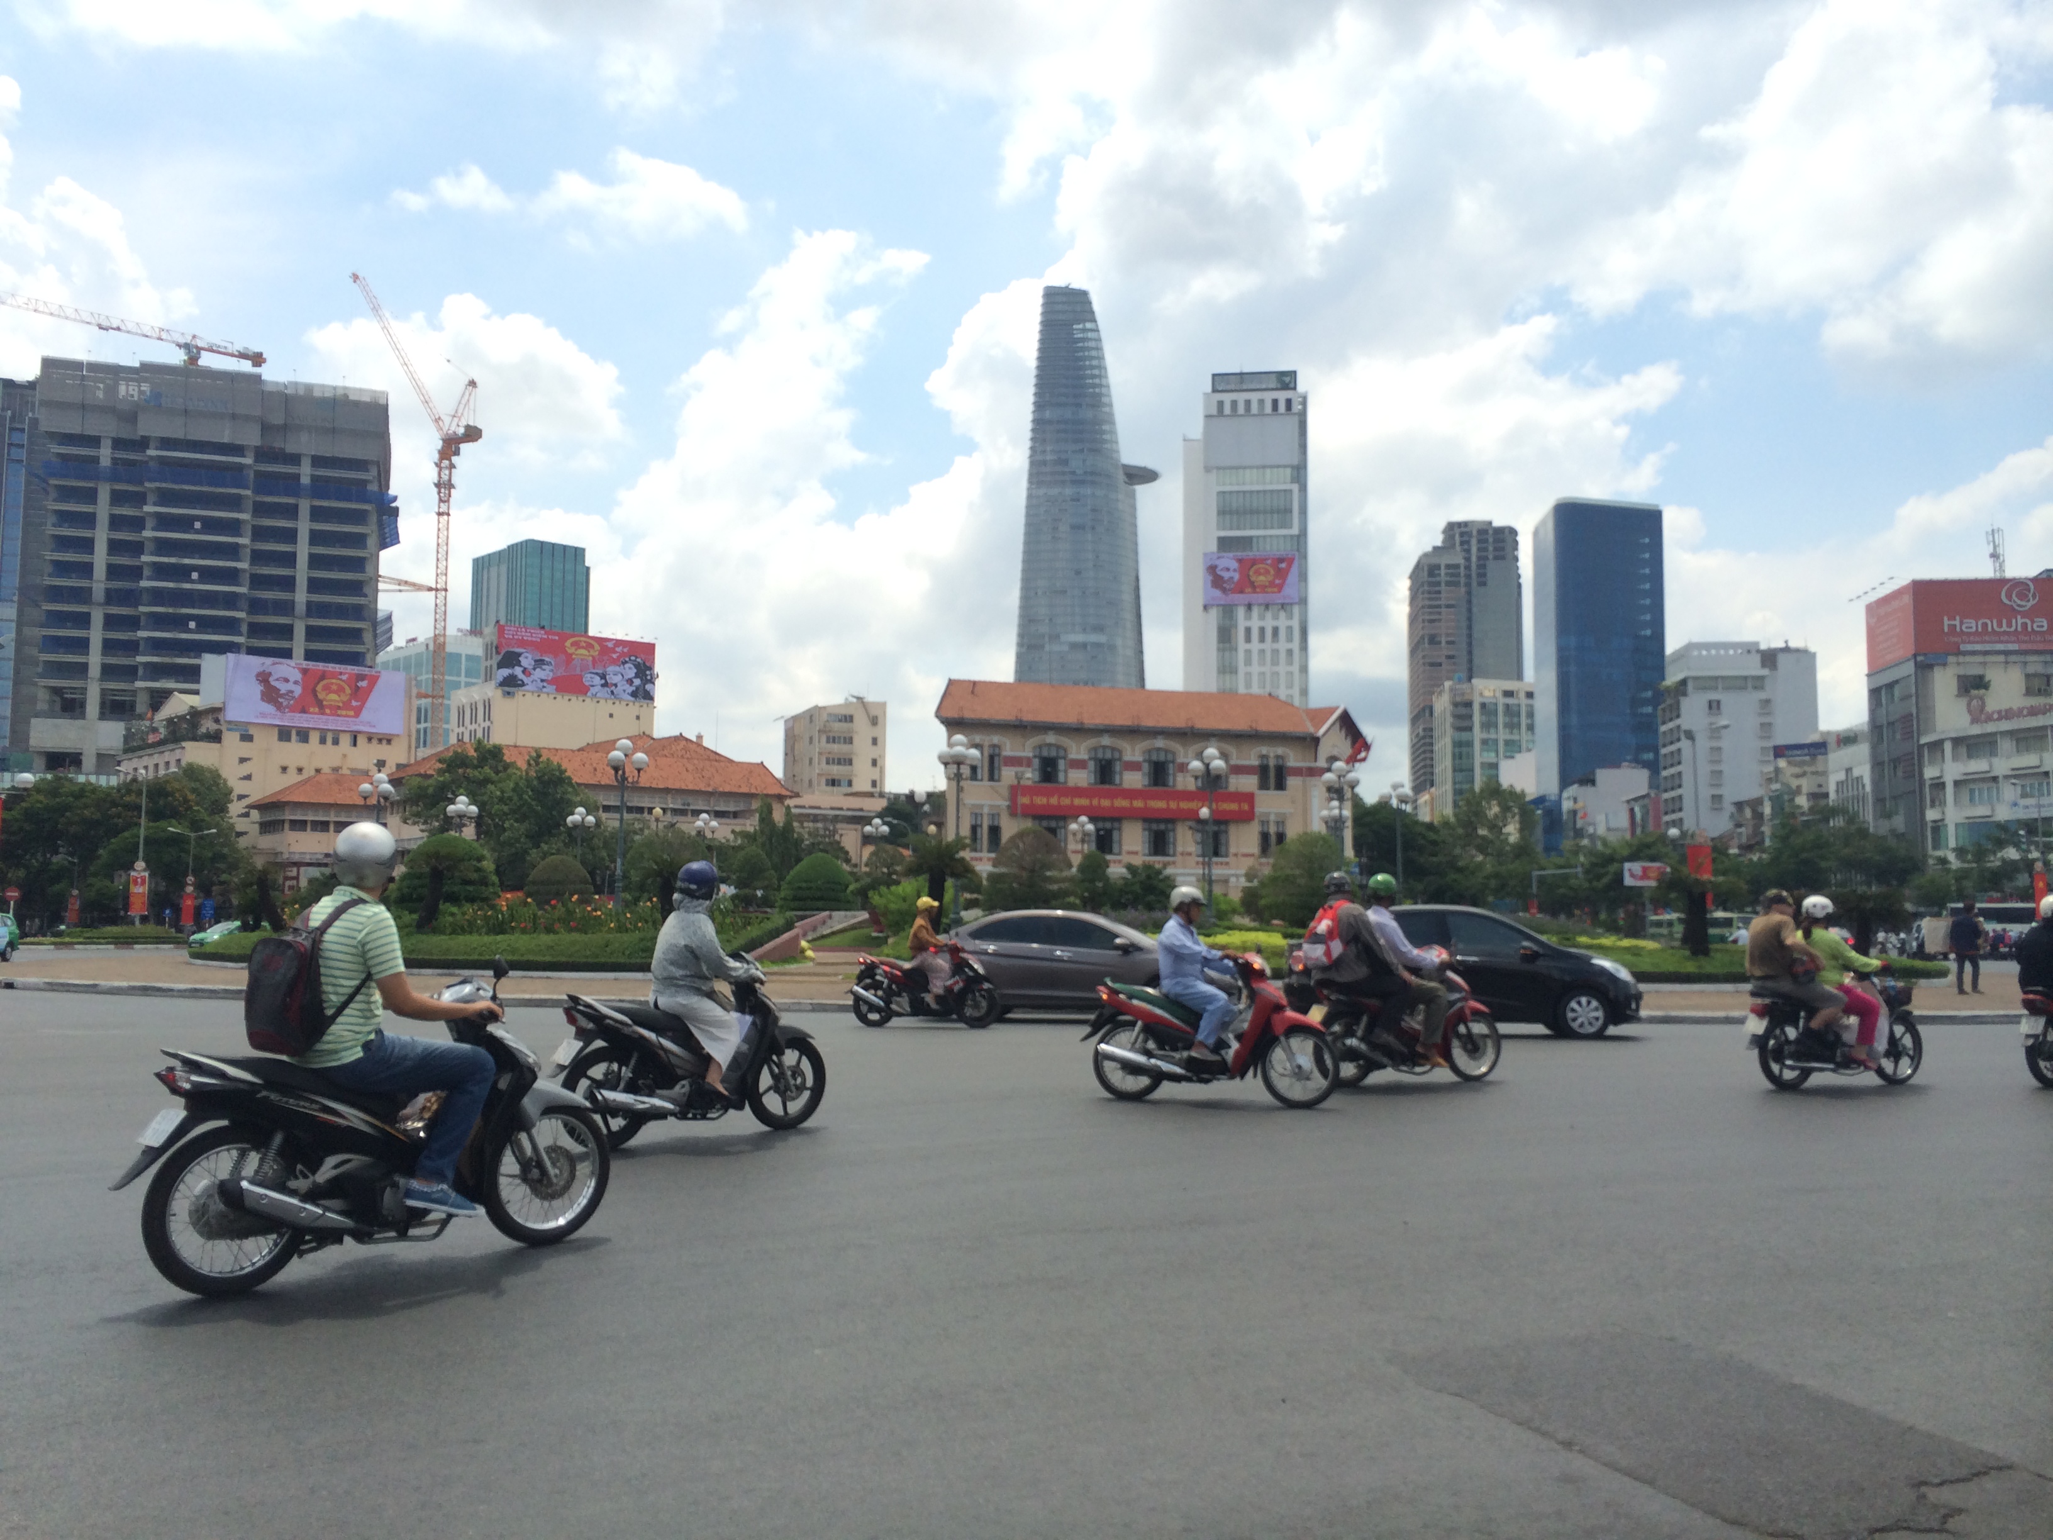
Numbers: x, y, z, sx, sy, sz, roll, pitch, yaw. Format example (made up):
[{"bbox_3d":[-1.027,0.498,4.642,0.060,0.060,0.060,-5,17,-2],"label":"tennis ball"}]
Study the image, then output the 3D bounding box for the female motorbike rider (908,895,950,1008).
[{"bbox_3d":[-1.135,2.227,21.486,0.620,1.370,0.500,0,-5,8],"label":"female motorbike rider"}]

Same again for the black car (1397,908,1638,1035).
[{"bbox_3d":[5.065,2.325,20.778,3.850,1.510,1.700,0,-5,3],"label":"black car"}]

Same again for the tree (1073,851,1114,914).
[{"bbox_3d":[2.095,3.609,56.000,1.200,2.250,1.200,0,-5,0],"label":"tree"}]

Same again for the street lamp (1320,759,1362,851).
[{"bbox_3d":[7.537,2.230,42.464,1.000,4.850,1.000,0,-5,0],"label":"street lamp"}]

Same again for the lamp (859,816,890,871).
[{"bbox_3d":[-5.995,4.070,70.000,1.150,4.700,1.150,0,-5,0],"label":"lamp"}]

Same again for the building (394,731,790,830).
[{"bbox_3d":[-34.259,5.328,139.052,29.000,15.200,13.000,5,-7,-42],"label":"building"}]

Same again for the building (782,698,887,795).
[{"bbox_3d":[-31.894,8.581,296.045,11.500,35.500,22.000,2,-5,-20],"label":"building"}]

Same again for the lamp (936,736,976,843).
[{"bbox_3d":[-1.667,1.966,43.500,1.030,5.500,1.030,0,-5,0],"label":"lamp"}]

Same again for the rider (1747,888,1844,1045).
[{"bbox_3d":[6.168,1.564,14.133,0.680,1.230,0.500,3,-6,-29],"label":"rider"}]

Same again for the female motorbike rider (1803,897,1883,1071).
[{"bbox_3d":[6.679,1.726,14.600,0.680,1.420,0.500,3,-6,-28],"label":"female motorbike rider"}]

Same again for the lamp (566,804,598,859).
[{"bbox_3d":[-16.730,3.715,67.000,1.150,4.750,1.150,0,-5,0],"label":"lamp"}]

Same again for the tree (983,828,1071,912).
[{"bbox_3d":[0.074,3.223,55.000,2.650,2.950,2.600,0,-5,0],"label":"tree"}]

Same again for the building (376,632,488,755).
[{"bbox_3d":[-93.424,2.931,282.000,16.000,44.500,27.000,5,-6,-39],"label":"building"}]

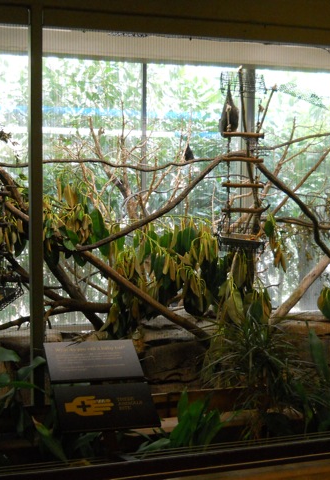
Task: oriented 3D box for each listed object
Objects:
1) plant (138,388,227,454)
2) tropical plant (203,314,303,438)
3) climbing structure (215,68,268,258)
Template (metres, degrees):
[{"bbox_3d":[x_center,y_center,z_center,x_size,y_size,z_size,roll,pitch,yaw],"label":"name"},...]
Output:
[{"bbox_3d":[0.061,0.676,2.520,0.310,0.260,0.270,0,3,-6],"label":"plant"},{"bbox_3d":[0.352,0.547,2.720,0.390,0.490,0.380,0,3,-6],"label":"tropical plant"},{"bbox_3d":[0.465,-0.470,4.100,0.310,1.100,0.270,-1,3,-16],"label":"climbing structure"}]

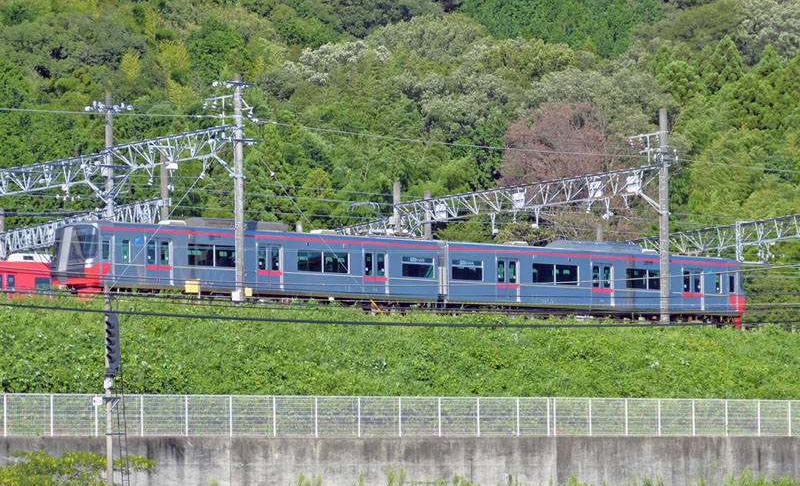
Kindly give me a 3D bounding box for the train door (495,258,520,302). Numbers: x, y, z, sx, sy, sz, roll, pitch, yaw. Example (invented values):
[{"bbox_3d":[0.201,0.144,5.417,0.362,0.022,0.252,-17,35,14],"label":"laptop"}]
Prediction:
[{"bbox_3d":[4.603,1.546,166.369,1.320,1.880,0.100,4,-8,-42],"label":"train door"}]

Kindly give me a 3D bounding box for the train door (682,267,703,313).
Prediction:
[{"bbox_3d":[12.997,2.059,173.973,1.320,1.880,0.100,4,-8,-42],"label":"train door"}]

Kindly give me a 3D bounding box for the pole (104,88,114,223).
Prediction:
[{"bbox_3d":[-11.847,-1.613,160.559,0.360,9.190,0.360,4,-8,-42],"label":"pole"}]

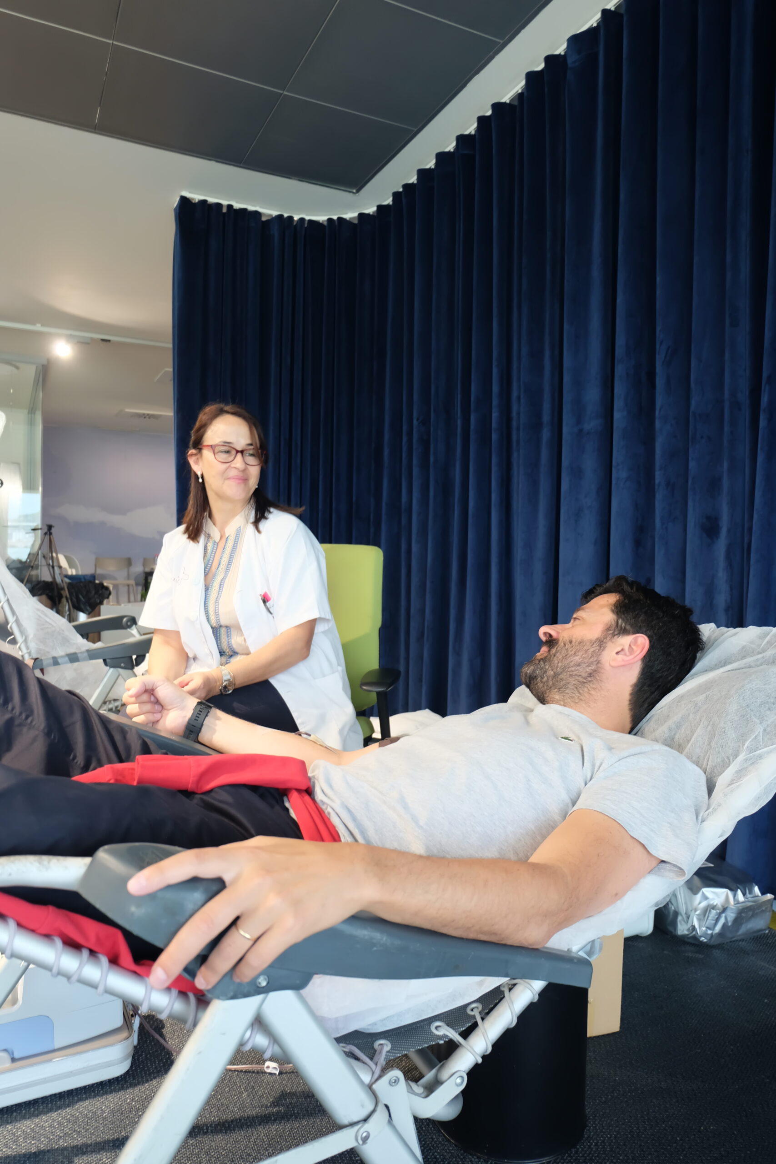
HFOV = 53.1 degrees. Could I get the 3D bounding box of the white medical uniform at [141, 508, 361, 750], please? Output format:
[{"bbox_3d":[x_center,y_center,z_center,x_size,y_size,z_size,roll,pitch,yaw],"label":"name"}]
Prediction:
[{"bbox_3d":[-0.325,0.130,1.880,0.540,0.640,0.460,2,2,17],"label":"white medical uniform"}]

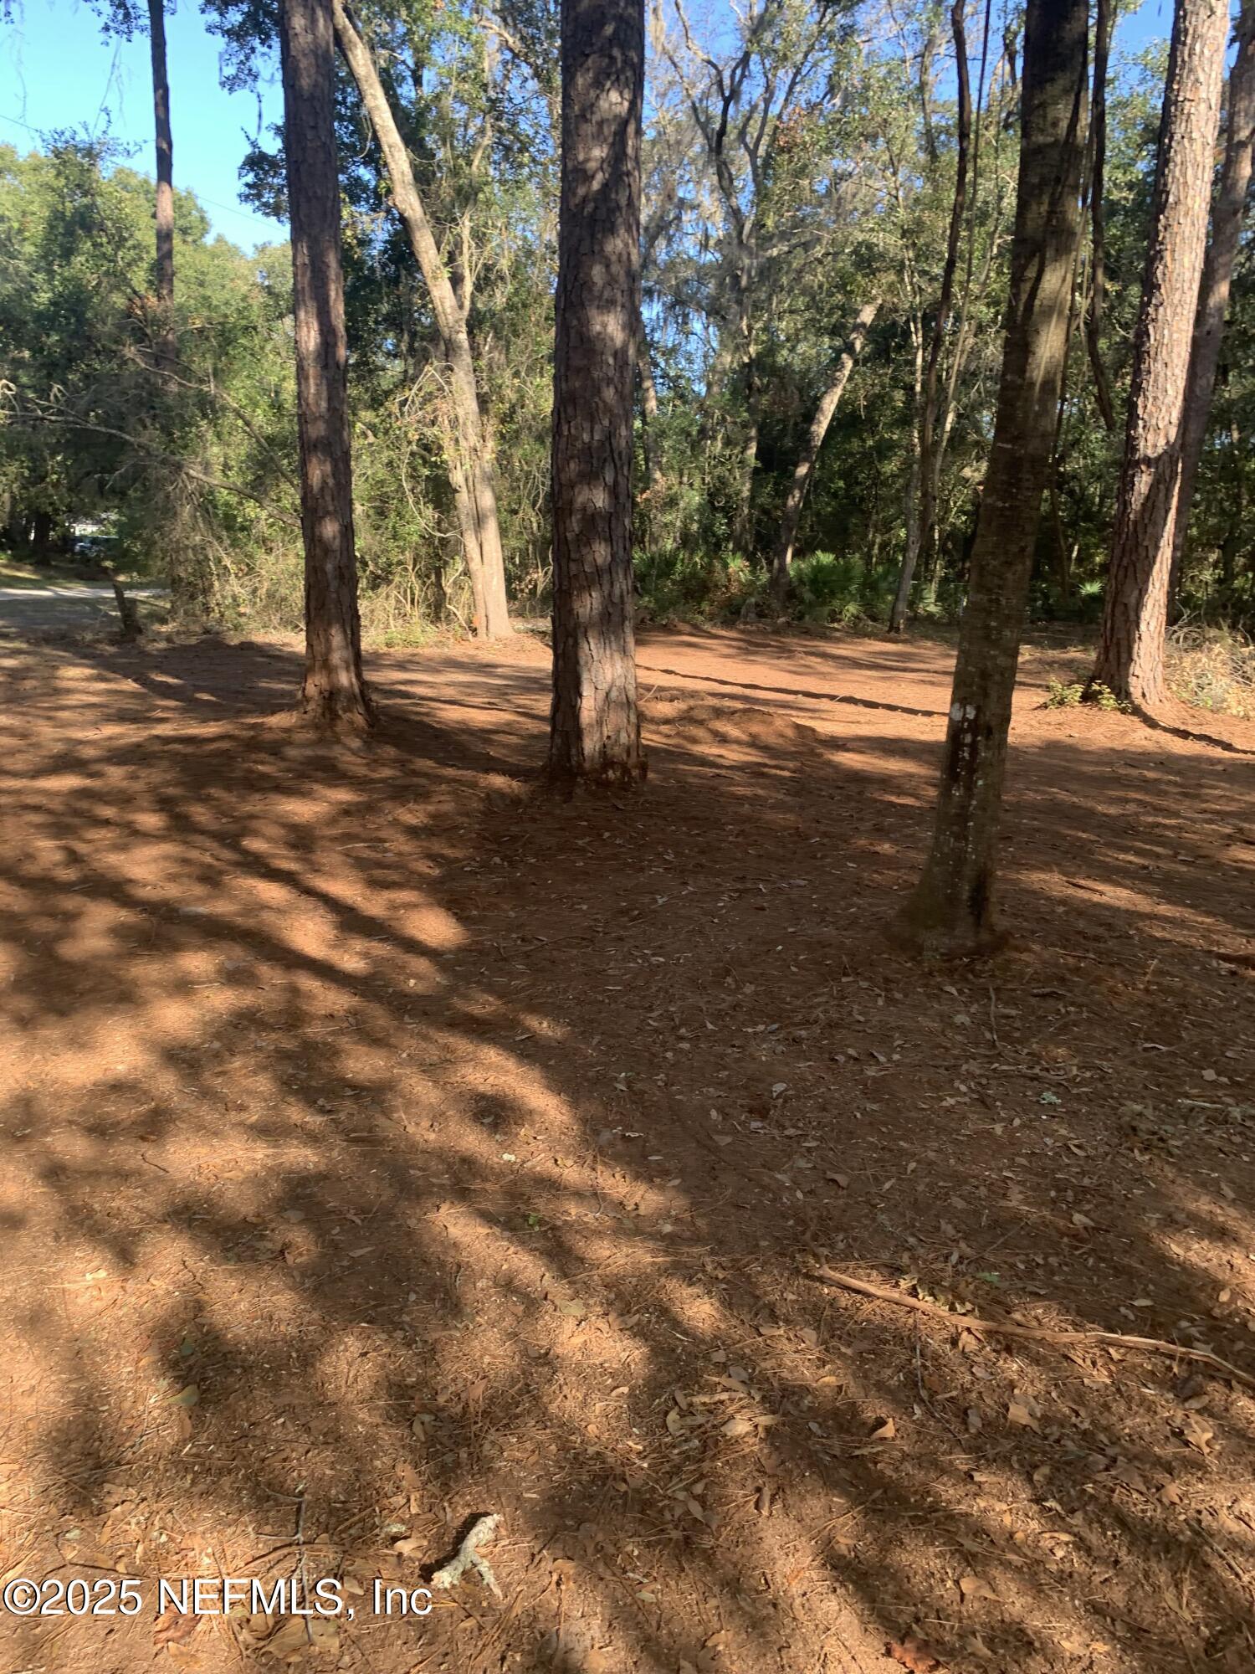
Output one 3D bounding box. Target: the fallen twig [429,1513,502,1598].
[{"bbox_3d":[-0.238,1.077,1.878,0.107,0.042,0.158,-1,13,-5],"label":"fallen twig"}]

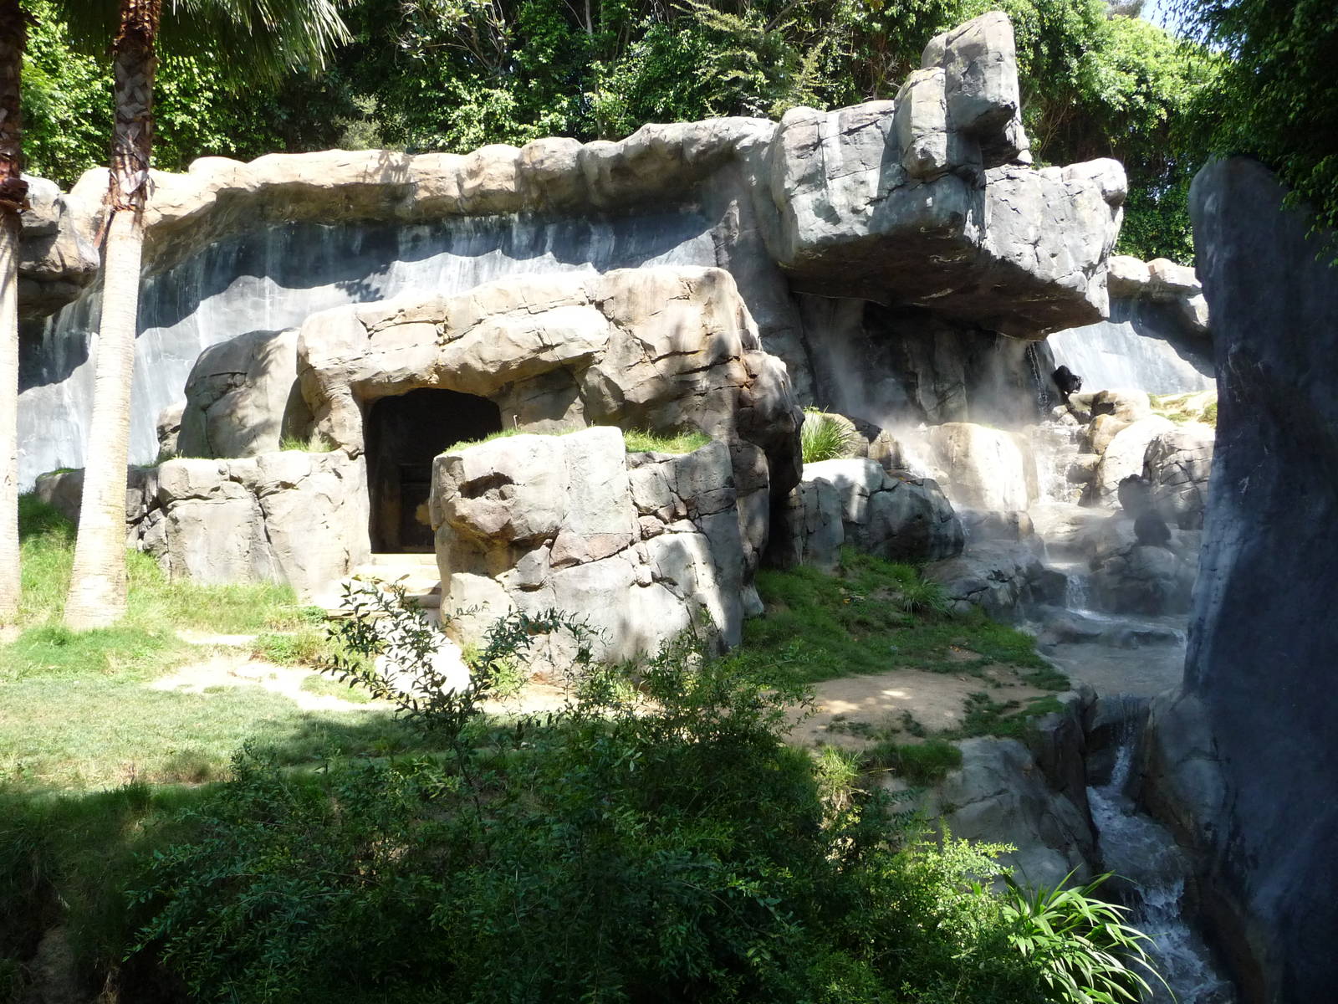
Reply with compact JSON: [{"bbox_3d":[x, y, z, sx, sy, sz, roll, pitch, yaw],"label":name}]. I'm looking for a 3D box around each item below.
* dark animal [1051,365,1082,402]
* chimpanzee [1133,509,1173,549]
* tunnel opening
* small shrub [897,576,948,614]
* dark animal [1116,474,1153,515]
[{"bbox_3d":[8.206,-2.445,22.300,0.750,0.770,0.500,2,4,37],"label":"dark animal"},{"bbox_3d":[8.765,0.492,19.600,0.620,0.720,0.580,2,4,37],"label":"chimpanzee"},{"bbox_3d":[-3.390,-0.452,15.600,1.950,2.360,0.800,0,3,-7],"label":"tunnel opening"},{"bbox_3d":[3.943,1.444,16.800,0.800,0.600,0.750,0,3,0],"label":"small shrub"},{"bbox_3d":[8.701,-0.127,20.200,0.620,0.800,0.580,2,3,30],"label":"dark animal"}]

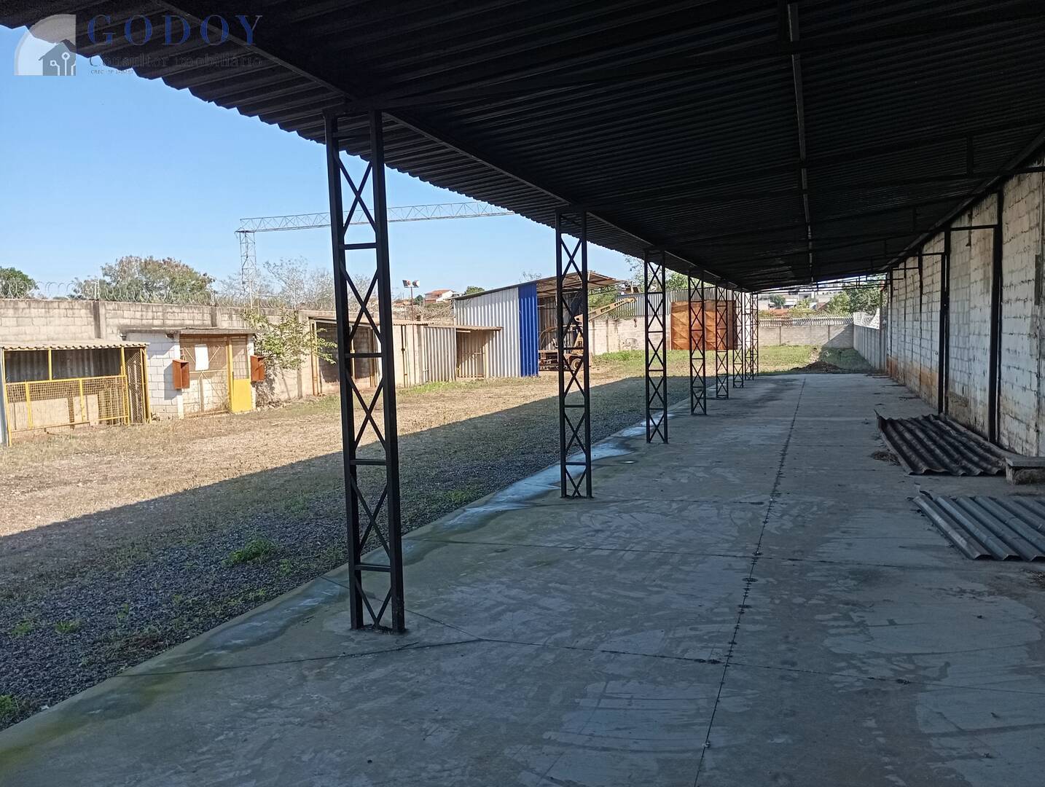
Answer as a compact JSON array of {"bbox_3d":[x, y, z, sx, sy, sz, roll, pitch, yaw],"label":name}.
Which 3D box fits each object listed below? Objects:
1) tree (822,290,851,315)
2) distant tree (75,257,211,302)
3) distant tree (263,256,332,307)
[{"bbox_3d":[33.445,-7.795,90.183,3.500,6.210,3.500,0,4,20],"label":"tree"},{"bbox_3d":[-22.245,-4.605,50.208,8.200,7.050,7.500,-3,4,-24],"label":"distant tree"},{"bbox_3d":[-12.585,-4.463,48.194,4.200,6.590,4.000,-2,3,-14],"label":"distant tree"}]

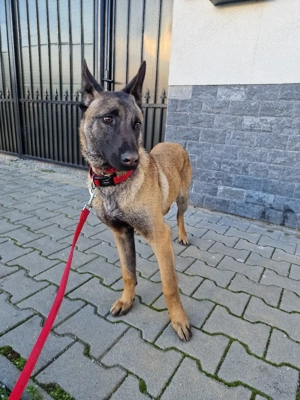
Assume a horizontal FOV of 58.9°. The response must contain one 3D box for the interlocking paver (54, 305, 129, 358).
[{"bbox_3d":[-0.197,0.455,0.896,0.200,0.060,0.162,13,19,30],"label":"interlocking paver"}]

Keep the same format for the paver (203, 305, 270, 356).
[{"bbox_3d":[0.299,0.474,0.926,0.198,0.066,0.163,13,19,29],"label":"paver"}]

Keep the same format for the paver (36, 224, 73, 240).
[{"bbox_3d":[-0.562,0.218,1.590,0.200,0.060,0.162,13,19,30],"label":"paver"}]

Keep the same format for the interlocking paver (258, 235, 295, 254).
[{"bbox_3d":[0.764,0.296,1.616,0.200,0.060,0.162,13,19,30],"label":"interlocking paver"}]

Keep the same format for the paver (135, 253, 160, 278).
[{"bbox_3d":[-0.049,0.343,1.284,0.198,0.066,0.163,13,19,29],"label":"paver"}]

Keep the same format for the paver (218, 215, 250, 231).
[{"bbox_3d":[0.585,0.204,1.881,0.200,0.060,0.162,13,19,30],"label":"paver"}]

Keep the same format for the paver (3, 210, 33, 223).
[{"bbox_3d":[-0.898,0.140,1.771,0.198,0.066,0.163,13,19,29],"label":"paver"}]

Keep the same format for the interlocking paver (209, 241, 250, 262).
[{"bbox_3d":[0.438,0.312,1.485,0.200,0.060,0.162,13,19,30],"label":"interlocking paver"}]

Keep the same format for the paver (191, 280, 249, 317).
[{"bbox_3d":[0.291,0.424,1.090,0.198,0.066,0.163,13,19,29],"label":"paver"}]

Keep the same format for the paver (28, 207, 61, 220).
[{"bbox_3d":[-0.740,0.122,1.854,0.200,0.060,0.162,13,19,30],"label":"paver"}]

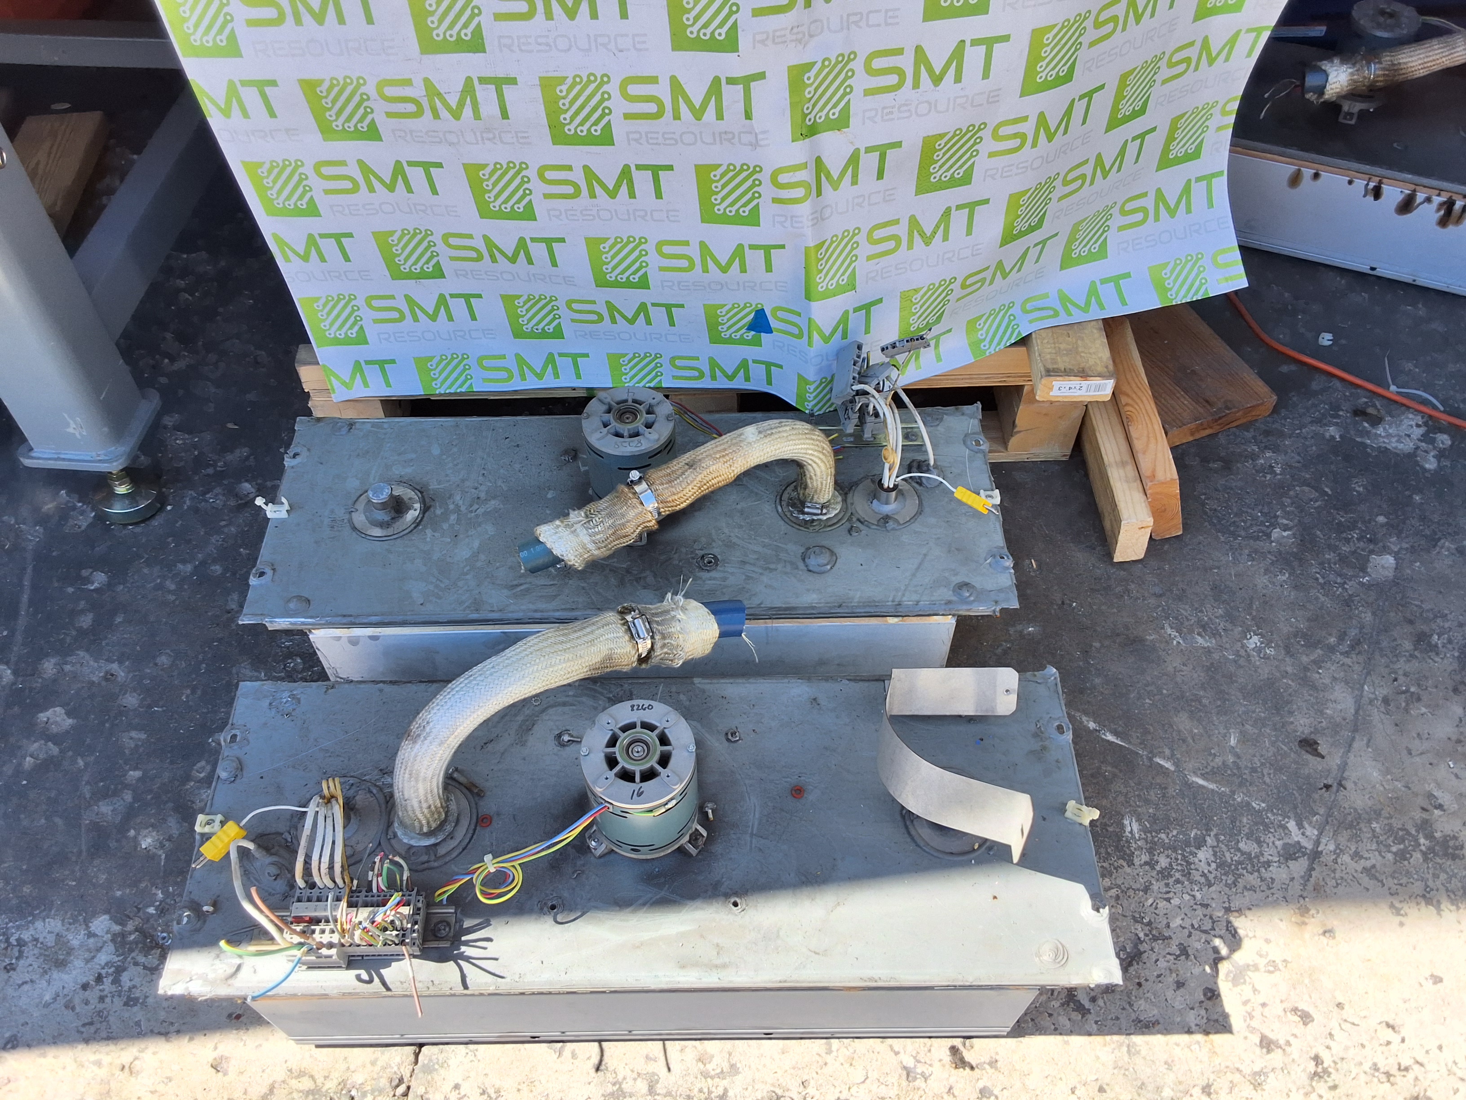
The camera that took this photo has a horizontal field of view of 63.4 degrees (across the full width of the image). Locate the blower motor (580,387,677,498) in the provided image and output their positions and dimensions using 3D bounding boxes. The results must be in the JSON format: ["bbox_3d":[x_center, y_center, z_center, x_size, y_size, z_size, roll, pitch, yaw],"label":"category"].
[{"bbox_3d":[-0.116,-0.105,1.373,0.115,0.123,0.115,-1,53,0],"label":"blower motor"}]

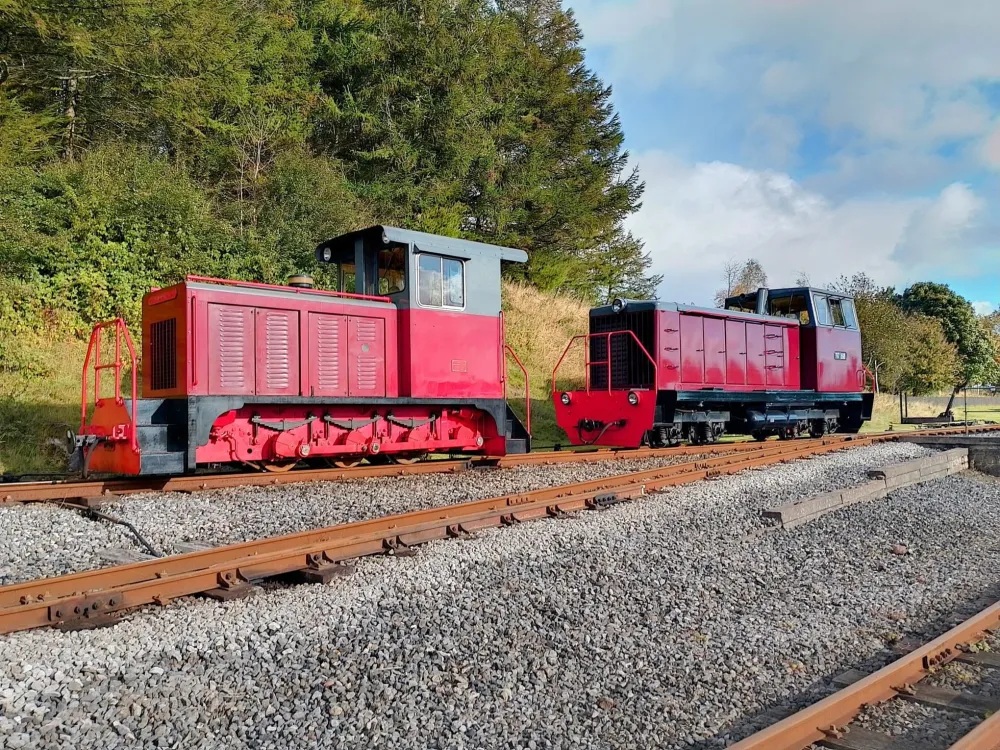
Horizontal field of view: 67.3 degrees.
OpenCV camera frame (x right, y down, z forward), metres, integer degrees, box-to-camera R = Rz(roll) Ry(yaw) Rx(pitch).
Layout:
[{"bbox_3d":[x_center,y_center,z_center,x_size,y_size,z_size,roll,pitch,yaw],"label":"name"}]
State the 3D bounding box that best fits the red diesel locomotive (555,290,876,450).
[{"bbox_3d":[4.164,-0.211,13.719,6.795,2.782,2.152,1,-2,-39],"label":"red diesel locomotive"}]

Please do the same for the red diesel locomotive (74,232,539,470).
[{"bbox_3d":[-1.908,-0.321,8.606,5.140,2.671,1.626,2,-3,-43],"label":"red diesel locomotive"}]

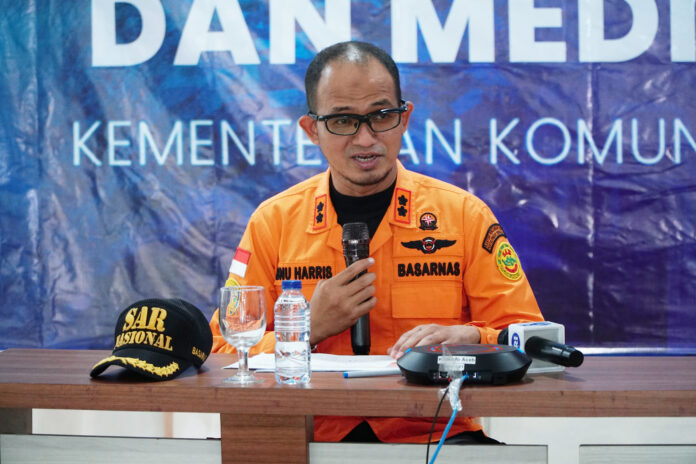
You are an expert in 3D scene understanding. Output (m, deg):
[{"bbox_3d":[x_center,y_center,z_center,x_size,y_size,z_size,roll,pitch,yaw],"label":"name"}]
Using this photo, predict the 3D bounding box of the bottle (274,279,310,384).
[{"bbox_3d":[-0.087,0.159,4.170,0.058,0.163,0.058,0,3,0],"label":"bottle"}]

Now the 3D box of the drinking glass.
[{"bbox_3d":[-0.168,0.164,4.195,0.073,0.150,0.073,0,3,8],"label":"drinking glass"}]

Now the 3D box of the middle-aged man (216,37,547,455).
[{"bbox_3d":[0.055,0.315,4.580,0.570,1.290,0.680,0,3,9],"label":"middle-aged man"}]

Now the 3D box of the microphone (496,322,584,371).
[{"bbox_3d":[0.317,0.191,4.310,0.070,0.072,0.255,-2,4,-24],"label":"microphone"}]

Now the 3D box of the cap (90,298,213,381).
[{"bbox_3d":[-0.318,0.168,4.290,0.168,0.126,0.255,1,4,27],"label":"cap"}]

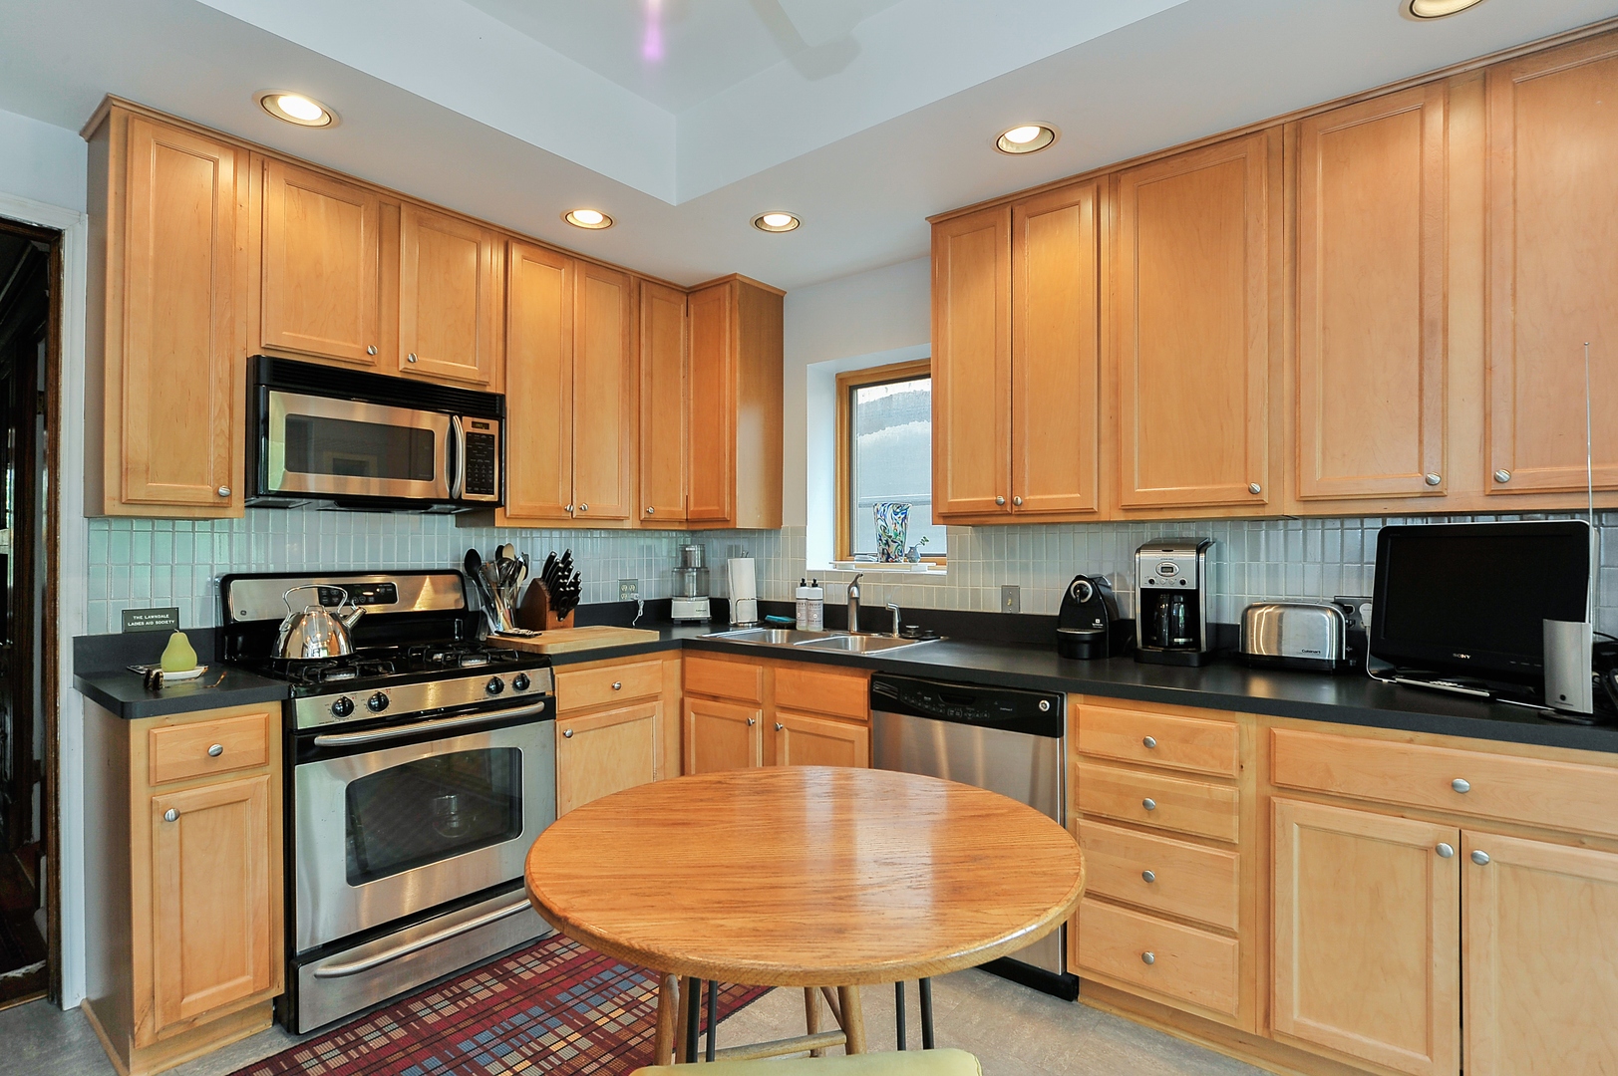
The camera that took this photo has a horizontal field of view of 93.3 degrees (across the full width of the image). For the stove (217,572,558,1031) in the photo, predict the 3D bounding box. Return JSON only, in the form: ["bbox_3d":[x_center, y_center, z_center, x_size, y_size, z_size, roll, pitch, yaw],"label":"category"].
[{"bbox_3d":[-1.332,0.709,2.468,0.665,1.175,0.762,0,-1,39],"label":"stove"}]

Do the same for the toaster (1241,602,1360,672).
[{"bbox_3d":[1.447,0.290,2.249,0.270,0.188,0.175,0,-1,39],"label":"toaster"}]

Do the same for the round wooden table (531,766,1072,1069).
[{"bbox_3d":[-0.006,0.915,1.391,0.955,0.745,0.905,0,-1,0],"label":"round wooden table"}]

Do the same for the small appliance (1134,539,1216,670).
[{"bbox_3d":[1.132,0.197,2.373,0.195,0.365,0.230,0,-1,34],"label":"small appliance"}]

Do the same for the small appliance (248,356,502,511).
[{"bbox_3d":[-1.455,-0.307,2.550,0.405,0.409,0.755,0,-1,39],"label":"small appliance"}]

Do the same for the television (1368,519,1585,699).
[{"bbox_3d":[1.624,0.172,1.854,0.135,0.415,0.440,0,-1,-22],"label":"television"}]

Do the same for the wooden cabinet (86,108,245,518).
[{"bbox_3d":[-1.819,-0.586,2.167,0.320,1.065,0.299,0,-1,39],"label":"wooden cabinet"}]

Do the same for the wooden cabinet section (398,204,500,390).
[{"bbox_3d":[-1.359,-0.819,2.731,0.308,0.567,0.366,0,0,39],"label":"wooden cabinet section"}]

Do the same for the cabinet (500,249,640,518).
[{"bbox_3d":[-1.047,-0.570,3.115,0.330,1.055,0.615,0,-1,39],"label":"cabinet"}]

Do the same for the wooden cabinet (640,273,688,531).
[{"bbox_3d":[-0.766,-0.573,3.479,0.320,1.055,0.310,0,-1,39],"label":"wooden cabinet"}]

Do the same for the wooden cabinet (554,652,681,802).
[{"bbox_3d":[-0.934,0.875,3.035,0.600,0.875,0.595,0,-1,39],"label":"wooden cabinet"}]

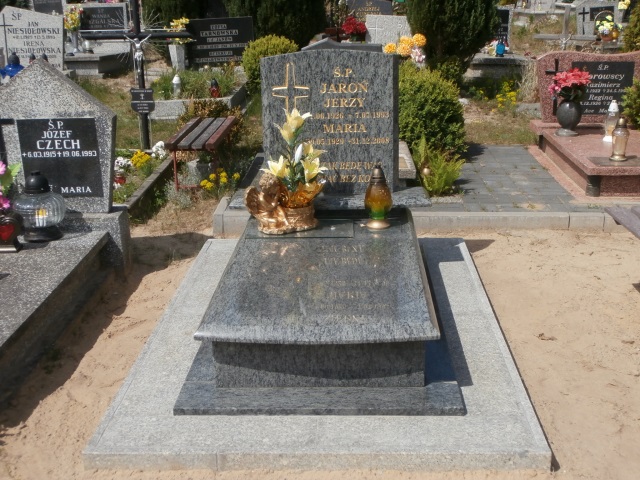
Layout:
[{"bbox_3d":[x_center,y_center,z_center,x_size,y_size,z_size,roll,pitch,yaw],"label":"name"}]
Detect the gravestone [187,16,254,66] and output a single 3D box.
[{"bbox_3d":[-1.260,-2.531,11.136,0.841,0.611,0.099,-3,16,-5],"label":"gravestone"}]

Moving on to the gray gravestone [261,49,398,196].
[{"bbox_3d":[0.052,-0.621,4.563,0.695,0.758,0.099,-1,16,3],"label":"gray gravestone"}]

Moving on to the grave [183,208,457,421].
[{"bbox_3d":[0.034,0.230,3.822,1.004,0.248,1.803,-1,16,3],"label":"grave"}]

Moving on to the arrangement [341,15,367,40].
[{"bbox_3d":[0.529,-3.299,13.525,0.389,0.394,0.284,-1,16,3],"label":"arrangement"}]

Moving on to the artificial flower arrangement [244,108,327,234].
[{"bbox_3d":[-0.172,-0.349,4.319,0.409,0.607,0.241,-1,16,3],"label":"artificial flower arrangement"}]

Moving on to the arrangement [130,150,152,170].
[{"bbox_3d":[-1.382,-0.611,6.728,0.172,0.165,0.156,-1,16,3],"label":"arrangement"}]

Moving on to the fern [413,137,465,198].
[{"bbox_3d":[0.787,-0.494,5.774,0.344,0.364,0.344,-1,16,3],"label":"fern"}]

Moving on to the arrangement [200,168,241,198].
[{"bbox_3d":[-0.686,-0.389,5.991,0.277,0.211,0.213,-1,16,3],"label":"arrangement"}]

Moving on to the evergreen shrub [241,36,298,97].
[{"bbox_3d":[-0.602,-2.094,10.597,0.684,0.802,0.684,-1,16,3],"label":"evergreen shrub"}]

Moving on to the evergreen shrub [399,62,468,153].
[{"bbox_3d":[0.810,-0.980,6.712,0.653,0.769,0.653,-1,16,3],"label":"evergreen shrub"}]

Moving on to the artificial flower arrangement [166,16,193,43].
[{"bbox_3d":[-1.763,-2.616,10.867,0.315,0.334,0.241,-1,16,3],"label":"artificial flower arrangement"}]

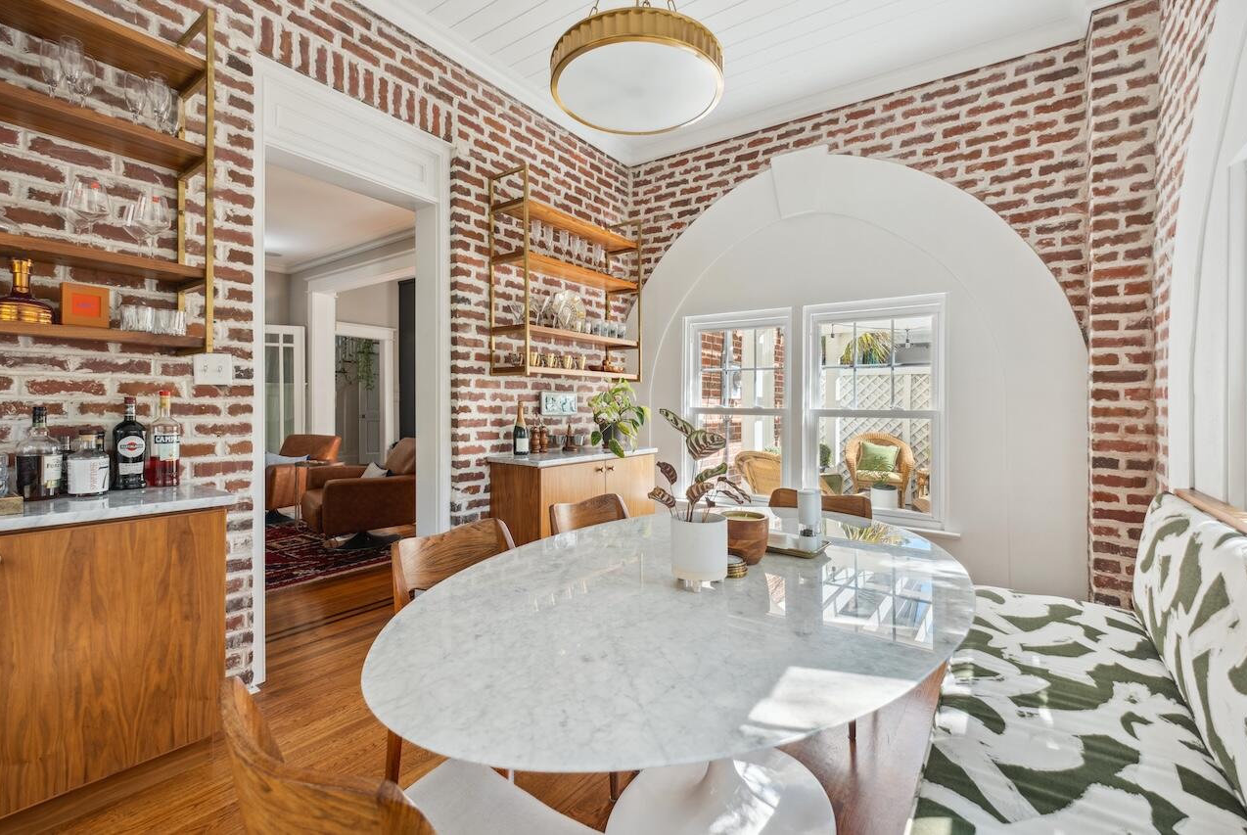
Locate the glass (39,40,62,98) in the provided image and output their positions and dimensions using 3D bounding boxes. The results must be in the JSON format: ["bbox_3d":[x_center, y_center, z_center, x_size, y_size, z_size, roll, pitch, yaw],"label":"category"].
[{"bbox_3d":[-1.689,-1.000,1.539,0.055,0.200,0.055,1,1,38],"label":"glass"}]

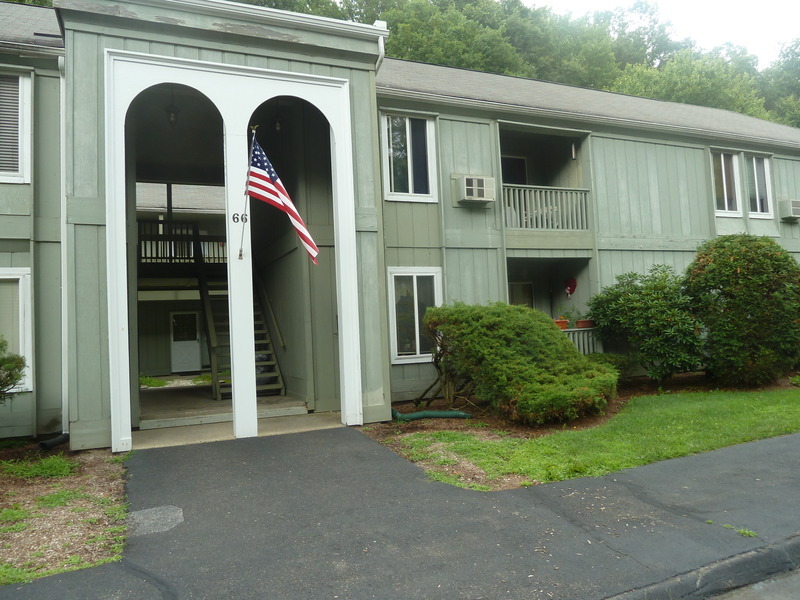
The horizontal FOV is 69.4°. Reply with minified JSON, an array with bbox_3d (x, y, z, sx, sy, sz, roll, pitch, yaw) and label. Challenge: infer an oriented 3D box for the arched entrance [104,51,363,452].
[{"bbox_3d":[-2.173,-0.687,7.915,3.230,5.060,0.240,-1,-3,-23],"label":"arched entrance"}]

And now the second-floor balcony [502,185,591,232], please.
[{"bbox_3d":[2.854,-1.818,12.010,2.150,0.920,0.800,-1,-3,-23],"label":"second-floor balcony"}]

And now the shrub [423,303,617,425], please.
[{"bbox_3d":[2.008,0.886,9.438,3.000,1.820,2.350,-1,-3,-23],"label":"shrub"}]

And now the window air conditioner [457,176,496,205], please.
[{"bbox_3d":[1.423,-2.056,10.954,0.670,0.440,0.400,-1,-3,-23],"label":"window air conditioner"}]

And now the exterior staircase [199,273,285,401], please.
[{"bbox_3d":[-3.537,0.449,12.565,1.280,3.050,3.750,-1,-3,-23],"label":"exterior staircase"}]

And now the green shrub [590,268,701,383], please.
[{"bbox_3d":[4.867,0.469,11.332,2.550,2.400,1.800,-1,-3,-23],"label":"green shrub"}]

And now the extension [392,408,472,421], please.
[{"bbox_3d":[0.507,1.705,8.665,1.200,0.150,0.280,-3,-3,0],"label":"extension"}]

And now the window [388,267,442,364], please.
[{"bbox_3d":[0.313,0.269,10.388,1.080,1.730,0.110,-1,-3,-23],"label":"window"}]

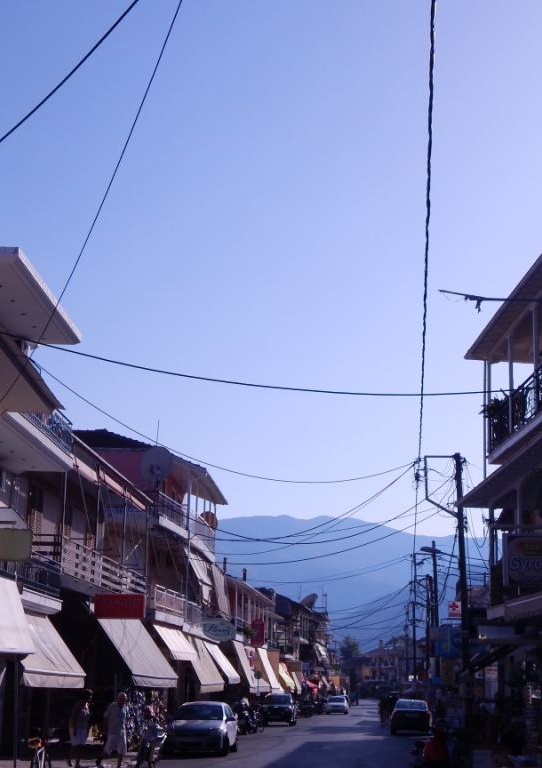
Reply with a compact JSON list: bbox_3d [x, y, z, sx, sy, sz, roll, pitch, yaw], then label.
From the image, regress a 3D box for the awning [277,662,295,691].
[{"bbox_3d":[1.022,20.216,88.222,0.727,1.775,5.115,-2,-14,6],"label":"awning"}]

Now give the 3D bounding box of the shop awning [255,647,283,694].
[{"bbox_3d":[-0.060,17.480,77.569,0.906,2.630,5.119,-1,-14,6],"label":"shop awning"}]

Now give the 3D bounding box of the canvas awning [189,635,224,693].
[{"bbox_3d":[-2.674,10.858,49.589,0.992,2.145,6.617,-1,-14,5],"label":"canvas awning"}]

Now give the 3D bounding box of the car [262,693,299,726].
[{"bbox_3d":[0.554,18.365,71.814,1.630,1.700,3.850,-1,-14,4],"label":"car"}]

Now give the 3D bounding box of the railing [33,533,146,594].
[{"bbox_3d":[-5.044,5.488,35.201,1.190,1.215,11.128,-1,-14,4],"label":"railing"}]

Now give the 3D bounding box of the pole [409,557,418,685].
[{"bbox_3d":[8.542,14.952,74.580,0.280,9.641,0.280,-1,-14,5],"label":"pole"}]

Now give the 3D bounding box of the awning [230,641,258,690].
[{"bbox_3d":[-1.228,14.439,64.665,0.878,2.470,4.589,-1,-14,5],"label":"awning"}]

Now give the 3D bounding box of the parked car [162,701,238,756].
[{"bbox_3d":[-1.949,9.904,36.566,1.680,1.460,3.950,-1,-14,3],"label":"parked car"}]

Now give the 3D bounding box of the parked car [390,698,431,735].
[{"bbox_3d":[6.205,14.733,56.332,1.740,1.430,4.450,-1,-14,4],"label":"parked car"}]

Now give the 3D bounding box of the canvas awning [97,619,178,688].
[{"bbox_3d":[-3.745,7.319,35.218,1.241,2.104,7.420,-1,-14,4],"label":"canvas awning"}]

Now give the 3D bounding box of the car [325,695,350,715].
[{"bbox_3d":[5.733,27.591,109.163,1.700,1.450,4.200,-1,-14,5],"label":"car"}]

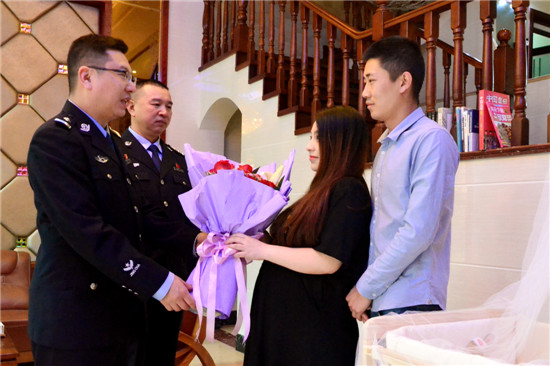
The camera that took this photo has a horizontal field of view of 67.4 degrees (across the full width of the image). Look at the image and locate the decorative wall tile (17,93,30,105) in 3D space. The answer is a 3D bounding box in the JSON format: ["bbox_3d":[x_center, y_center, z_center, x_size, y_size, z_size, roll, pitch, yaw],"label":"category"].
[{"bbox_3d":[-2.137,-0.713,3.509,0.088,0.088,0.015,1,-1,-34],"label":"decorative wall tile"}]

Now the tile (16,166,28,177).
[{"bbox_3d":[-2.142,-0.099,3.500,0.088,0.088,0.015,1,-1,-34],"label":"tile"}]

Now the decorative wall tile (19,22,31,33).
[{"bbox_3d":[-2.127,-1.320,3.522,0.088,0.088,0.015,1,-1,-34],"label":"decorative wall tile"}]

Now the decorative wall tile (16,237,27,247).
[{"bbox_3d":[-2.145,0.504,3.492,0.088,0.088,0.015,1,-1,-34],"label":"decorative wall tile"}]

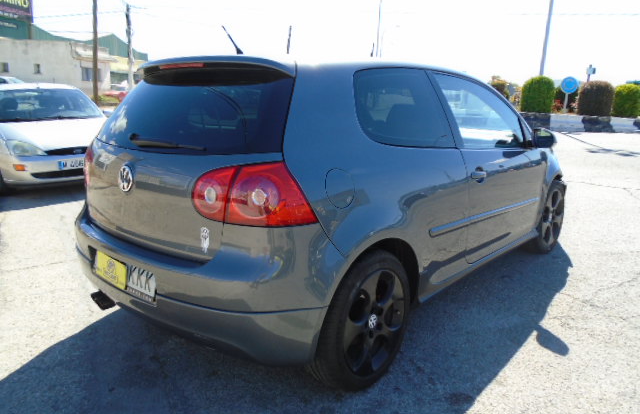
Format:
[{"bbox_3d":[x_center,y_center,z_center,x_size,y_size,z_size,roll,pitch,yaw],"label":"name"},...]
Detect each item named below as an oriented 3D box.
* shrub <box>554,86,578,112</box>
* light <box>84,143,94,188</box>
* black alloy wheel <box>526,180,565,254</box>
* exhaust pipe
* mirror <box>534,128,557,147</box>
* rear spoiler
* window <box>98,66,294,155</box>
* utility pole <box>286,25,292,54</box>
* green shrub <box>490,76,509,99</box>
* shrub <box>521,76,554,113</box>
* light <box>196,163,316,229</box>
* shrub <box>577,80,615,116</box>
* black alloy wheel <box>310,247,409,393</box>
[{"bbox_3d":[12.820,-5.640,25.000,1.270,1.400,1.270,9,15,30],"label":"shrub"},{"bbox_3d":[-1.173,-0.258,2.547,0.410,0.235,0.270,12,17,39],"label":"light"},{"bbox_3d":[1.865,0.076,4.080,0.225,0.635,0.635,13,18,42],"label":"black alloy wheel"},{"bbox_3d":[-1.083,0.471,2.437,0.135,0.068,0.110,11,17,40],"label":"exhaust pipe"},{"bbox_3d":[1.490,-0.462,3.195,0.190,0.145,0.130,12,17,39],"label":"mirror"},{"bbox_3d":[-0.533,-0.645,2.233,1.170,0.120,0.280,12,17,39],"label":"rear spoiler"},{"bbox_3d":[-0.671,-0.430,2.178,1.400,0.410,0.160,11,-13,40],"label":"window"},{"bbox_3d":[-2.949,-12.919,45.000,0.250,8.000,0.250,0,13,-4],"label":"utility pole"},{"bbox_3d":[8.445,-5.431,23.000,1.200,1.400,1.200,6,13,19],"label":"green shrub"},{"bbox_3d":[8.506,-4.400,18.800,1.220,1.430,1.220,7,14,23],"label":"shrub"},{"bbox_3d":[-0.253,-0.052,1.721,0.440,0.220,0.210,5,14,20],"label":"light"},{"bbox_3d":[10.770,-4.270,18.800,1.270,1.400,1.270,9,15,30],"label":"shrub"},{"bbox_3d":[0.172,0.499,2.212,0.225,0.635,0.635,11,17,40],"label":"black alloy wheel"}]

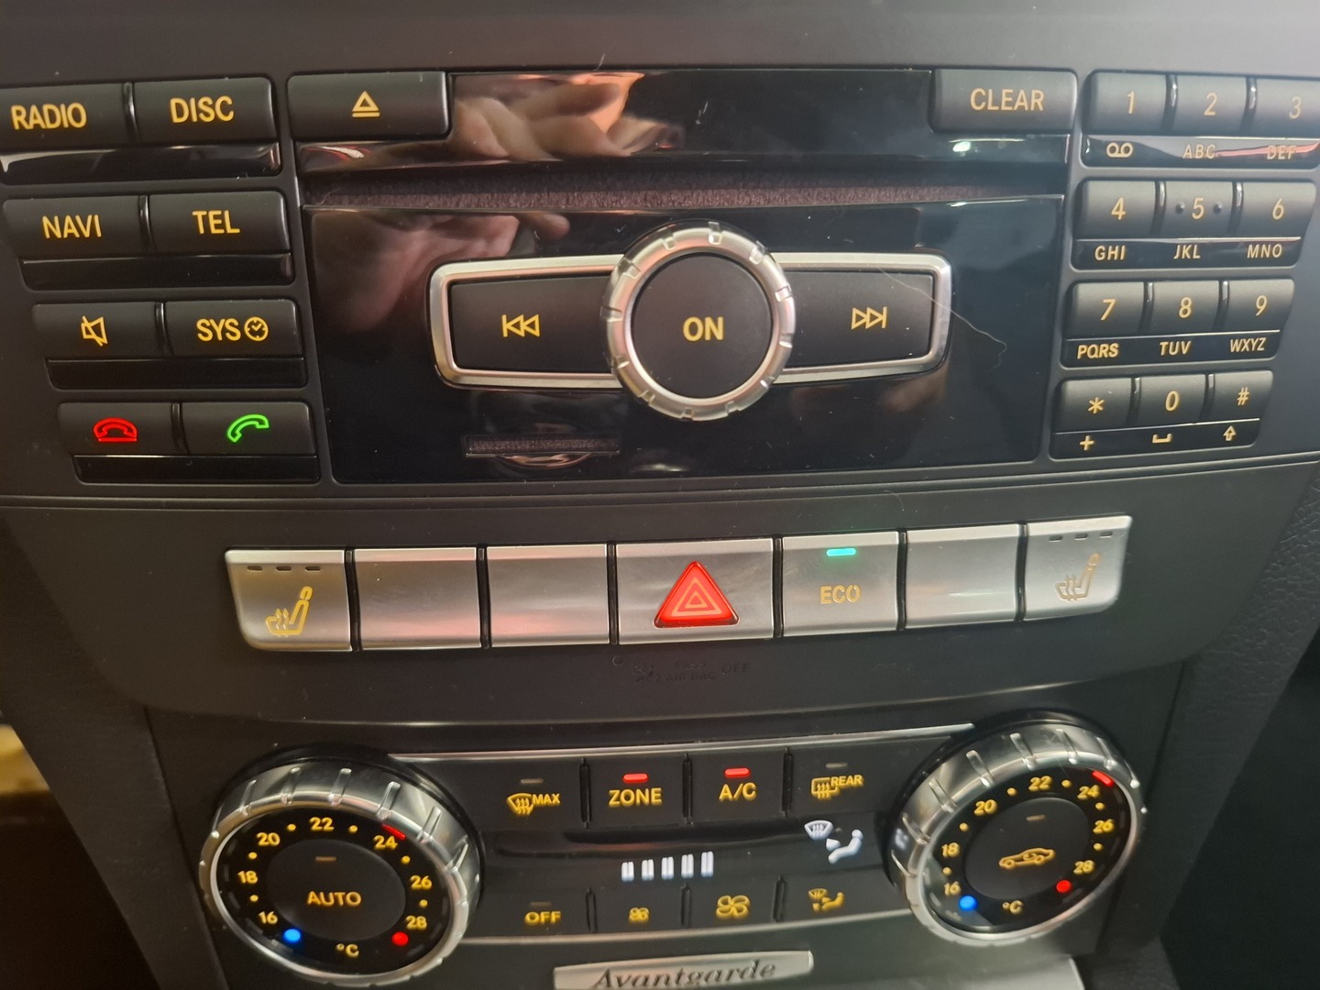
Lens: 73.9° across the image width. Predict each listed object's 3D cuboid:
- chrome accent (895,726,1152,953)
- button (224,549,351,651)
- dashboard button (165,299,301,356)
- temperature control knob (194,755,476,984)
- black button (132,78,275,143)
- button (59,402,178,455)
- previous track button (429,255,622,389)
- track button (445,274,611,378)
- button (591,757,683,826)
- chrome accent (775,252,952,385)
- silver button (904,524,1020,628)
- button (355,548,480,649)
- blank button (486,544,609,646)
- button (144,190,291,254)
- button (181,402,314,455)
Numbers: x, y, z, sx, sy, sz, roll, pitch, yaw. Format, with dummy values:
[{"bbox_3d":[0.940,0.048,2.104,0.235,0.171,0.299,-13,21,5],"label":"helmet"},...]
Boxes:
[{"bbox_3d":[0.080,0.077,0.196,0.057,0.057,0.010,-5,25,-9],"label":"chrome accent"},{"bbox_3d":[-0.067,0.018,0.164,0.022,0.020,0.007,0,20,2],"label":"button"},{"bbox_3d":[-0.071,-0.029,0.148,0.022,0.009,0.006,0,16,2],"label":"dashboard button"},{"bbox_3d":[-0.068,0.082,0.187,0.057,0.057,0.010,0,24,2],"label":"temperature control knob"},{"bbox_3d":[-0.073,-0.062,0.143,0.023,0.009,0.007,0,15,4],"label":"black button"},{"bbox_3d":[-0.095,-0.012,0.158,0.022,0.009,0.007,1,15,7],"label":"button"},{"bbox_3d":[-0.022,-0.029,0.149,0.032,0.022,0.006,-1,15,-1],"label":"previous track button"},{"bbox_3d":[-0.022,-0.029,0.150,0.027,0.016,0.006,-1,15,-1],"label":"track button"},{"bbox_3d":[-0.005,0.063,0.192,0.021,0.019,0.006,-2,24,-3],"label":"button"},{"bbox_3d":[0.034,-0.031,0.152,0.032,0.022,0.006,-3,15,-6],"label":"chrome accent"},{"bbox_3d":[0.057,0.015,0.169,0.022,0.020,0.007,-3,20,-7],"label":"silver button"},{"bbox_3d":[-0.044,0.018,0.163,0.022,0.020,0.007,-1,15,2],"label":"button"},{"bbox_3d":[-0.020,0.018,0.163,0.022,0.019,0.007,-1,15,-1],"label":"blank button"},{"bbox_3d":[-0.072,-0.045,0.148,0.024,0.010,0.007,0,15,4],"label":"button"},{"bbox_3d":[-0.072,-0.012,0.156,0.023,0.009,0.007,0,15,4],"label":"button"}]

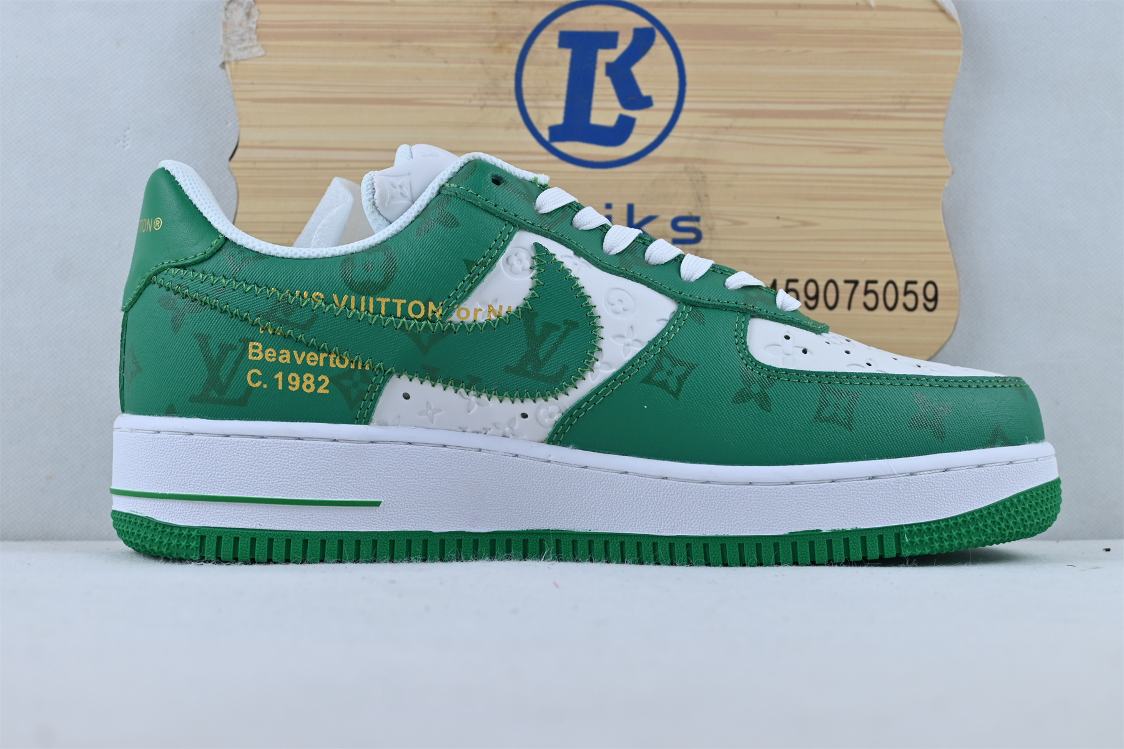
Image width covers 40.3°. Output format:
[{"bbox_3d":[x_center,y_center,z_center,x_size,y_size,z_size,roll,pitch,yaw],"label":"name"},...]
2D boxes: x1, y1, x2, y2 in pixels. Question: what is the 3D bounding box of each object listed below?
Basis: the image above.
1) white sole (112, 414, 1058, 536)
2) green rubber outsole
[{"bbox_3d":[0.007,0.031,0.484,0.292,0.035,0.106,0,-3,0],"label":"white sole"},{"bbox_3d":[0.007,0.045,0.483,0.294,0.025,0.107,0,-3,0],"label":"green rubber outsole"}]

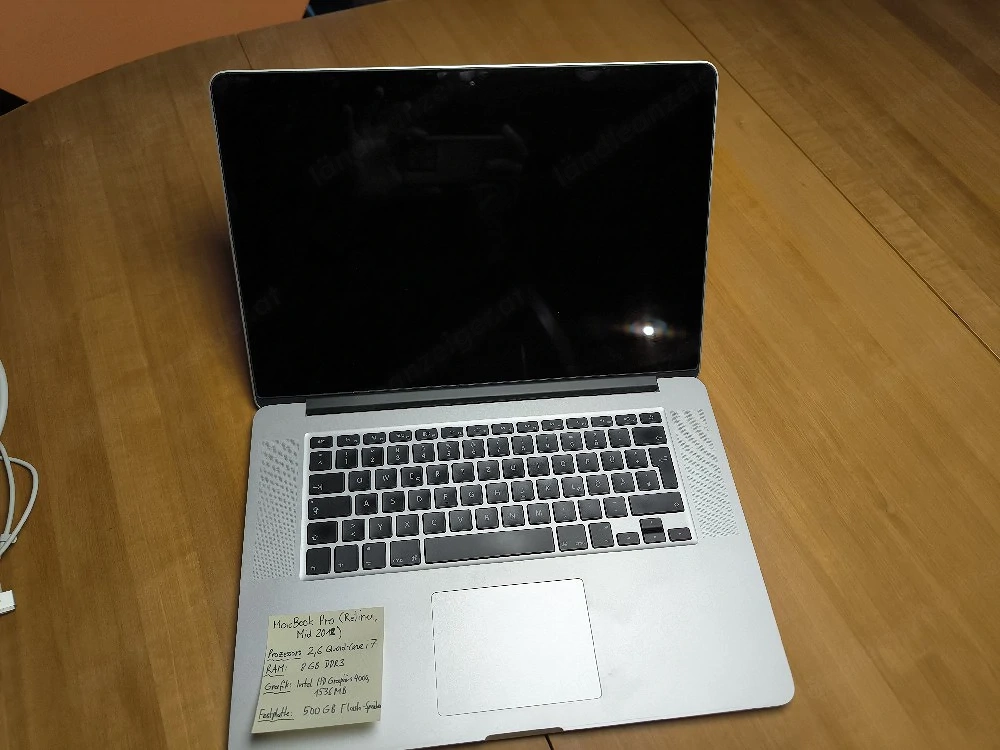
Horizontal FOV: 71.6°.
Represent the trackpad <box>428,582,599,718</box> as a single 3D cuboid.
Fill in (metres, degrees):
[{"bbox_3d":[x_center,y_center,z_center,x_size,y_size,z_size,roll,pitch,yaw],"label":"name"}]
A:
[{"bbox_3d":[0.010,0.179,0.461,0.106,0.004,0.077,-4,60,-6],"label":"trackpad"}]

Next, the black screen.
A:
[{"bbox_3d":[-0.016,-0.102,0.524,0.358,0.239,0.007,-4,17,-6],"label":"black screen"}]

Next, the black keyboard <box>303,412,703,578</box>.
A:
[{"bbox_3d":[-0.002,0.084,0.515,0.277,0.008,0.108,-4,60,-6],"label":"black keyboard"}]

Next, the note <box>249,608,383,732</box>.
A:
[{"bbox_3d":[-0.113,0.187,0.442,0.076,0.013,0.070,-2,60,-5],"label":"note"}]

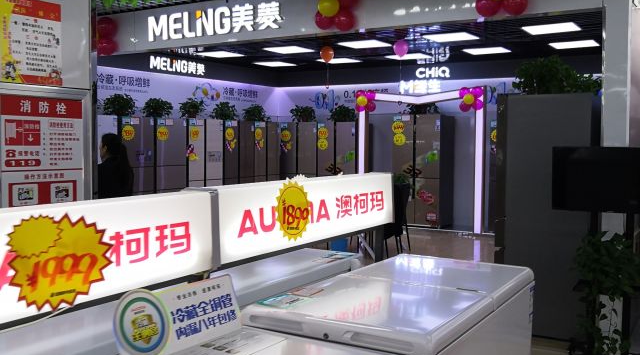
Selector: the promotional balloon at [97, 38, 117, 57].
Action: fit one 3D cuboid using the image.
[{"bbox_3d":[-2.266,-1.391,7.080,0.190,0.190,0.190,0,3,0],"label":"promotional balloon"}]

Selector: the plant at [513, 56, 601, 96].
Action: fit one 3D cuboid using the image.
[{"bbox_3d":[1.895,-0.813,5.331,0.700,0.340,0.520,2,4,31],"label":"plant"}]

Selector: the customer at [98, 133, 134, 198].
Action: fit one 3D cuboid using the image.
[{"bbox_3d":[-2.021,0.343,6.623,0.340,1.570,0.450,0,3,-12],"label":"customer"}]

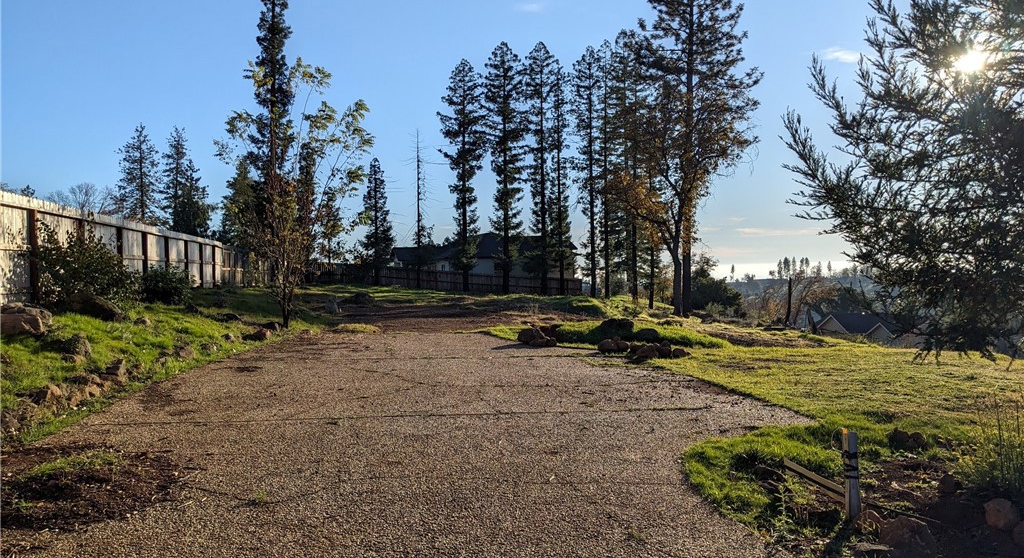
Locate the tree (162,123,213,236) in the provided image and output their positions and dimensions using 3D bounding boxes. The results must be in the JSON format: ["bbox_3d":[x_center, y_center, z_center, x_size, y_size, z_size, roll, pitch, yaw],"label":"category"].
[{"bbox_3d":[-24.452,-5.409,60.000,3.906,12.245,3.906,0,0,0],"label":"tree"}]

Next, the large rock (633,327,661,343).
[{"bbox_3d":[3.274,1.365,19.300,0.628,0.387,0.500,0,0,0],"label":"large rock"}]

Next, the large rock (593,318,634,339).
[{"bbox_3d":[2.669,1.283,20.500,0.950,0.590,0.800,0,0,0],"label":"large rock"}]

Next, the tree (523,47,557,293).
[{"bbox_3d":[1.928,-7.765,56.000,2.384,17.774,2.384,0,0,0],"label":"tree"}]

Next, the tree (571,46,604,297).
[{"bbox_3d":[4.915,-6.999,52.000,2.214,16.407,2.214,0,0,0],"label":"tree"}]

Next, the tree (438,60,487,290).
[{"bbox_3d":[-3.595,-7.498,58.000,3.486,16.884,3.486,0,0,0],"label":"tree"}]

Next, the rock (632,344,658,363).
[{"bbox_3d":[2.745,1.500,16.300,0.531,0.327,0.420,0,0,0],"label":"rock"}]

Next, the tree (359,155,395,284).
[{"bbox_3d":[-10.518,-4.425,62.000,2.795,10.014,2.795,0,0,0],"label":"tree"}]

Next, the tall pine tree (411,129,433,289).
[{"bbox_3d":[-6.799,-5.221,60.000,1.653,12.020,1.653,0,0,0],"label":"tall pine tree"}]

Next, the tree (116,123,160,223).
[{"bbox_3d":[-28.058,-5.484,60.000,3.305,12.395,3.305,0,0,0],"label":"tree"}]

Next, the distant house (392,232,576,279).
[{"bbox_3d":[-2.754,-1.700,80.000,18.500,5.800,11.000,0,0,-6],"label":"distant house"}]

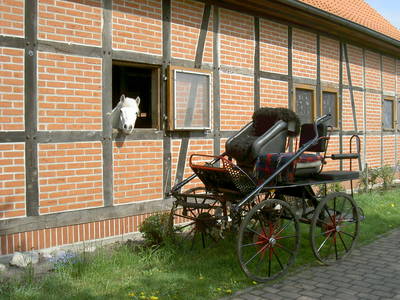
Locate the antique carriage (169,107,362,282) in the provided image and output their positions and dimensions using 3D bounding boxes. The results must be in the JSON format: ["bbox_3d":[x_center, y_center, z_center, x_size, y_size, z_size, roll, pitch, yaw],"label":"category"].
[{"bbox_3d":[0.947,0.406,5.589,2.400,1.860,1.376,-2,3,-35],"label":"antique carriage"}]

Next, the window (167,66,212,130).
[{"bbox_3d":[-0.129,-0.738,6.772,0.885,0.905,0.070,-2,3,-45],"label":"window"}]

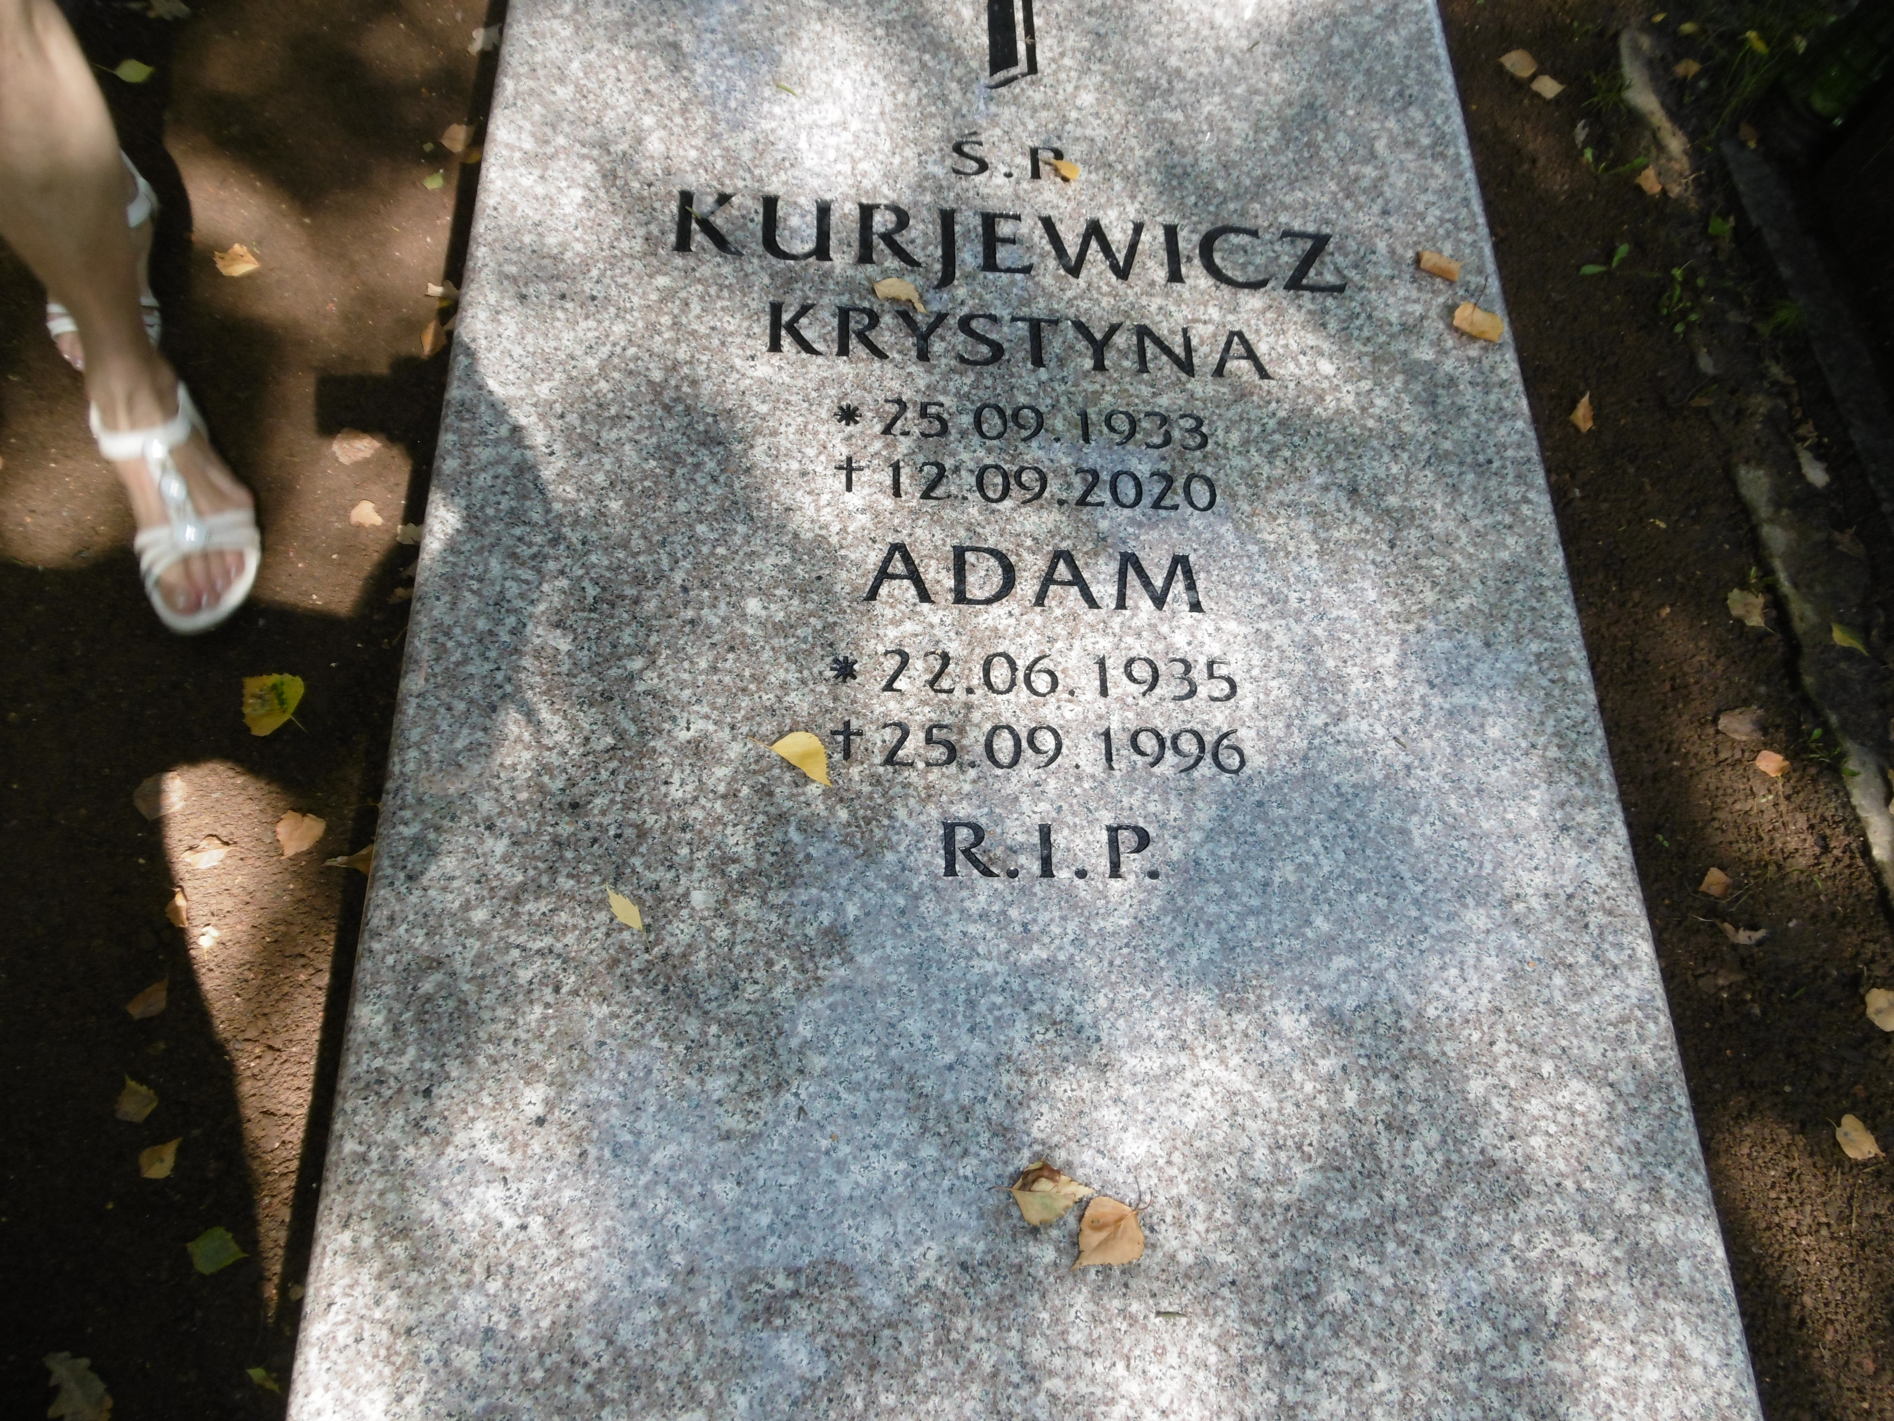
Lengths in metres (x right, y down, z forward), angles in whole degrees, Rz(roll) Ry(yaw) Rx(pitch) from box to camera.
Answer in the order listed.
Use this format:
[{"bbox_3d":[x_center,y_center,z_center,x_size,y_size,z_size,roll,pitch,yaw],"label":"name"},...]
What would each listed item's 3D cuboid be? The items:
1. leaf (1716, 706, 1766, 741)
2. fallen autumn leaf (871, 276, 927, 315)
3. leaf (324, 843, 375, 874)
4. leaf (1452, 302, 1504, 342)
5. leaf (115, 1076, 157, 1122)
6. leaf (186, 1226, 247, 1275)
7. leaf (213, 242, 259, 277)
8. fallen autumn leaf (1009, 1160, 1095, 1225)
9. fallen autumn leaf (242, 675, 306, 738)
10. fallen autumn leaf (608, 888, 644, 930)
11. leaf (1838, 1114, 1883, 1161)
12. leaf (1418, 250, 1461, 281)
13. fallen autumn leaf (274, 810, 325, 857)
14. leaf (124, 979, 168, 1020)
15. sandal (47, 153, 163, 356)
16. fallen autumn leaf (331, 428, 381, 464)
[{"bbox_3d":[0.772,0.014,1.270,0.052,0.012,0.030,-3,65,-8],"label":"leaf"},{"bbox_3d":[-0.036,-0.340,1.071,0.048,0.013,0.026,16,66,0],"label":"fallen autumn leaf"},{"bbox_3d":[-0.511,0.128,1.143,0.055,0.015,0.029,8,67,-4],"label":"leaf"},{"bbox_3d":[0.442,-0.323,1.091,0.042,0.016,0.031,23,66,3],"label":"leaf"},{"bbox_3d":[-0.604,0.288,0.975,0.028,0.010,0.036,-29,71,-19],"label":"leaf"},{"bbox_3d":[-0.566,0.417,1.018,0.037,0.008,0.034,-27,73,-17],"label":"leaf"},{"bbox_3d":[-0.741,-0.468,1.367,0.035,0.012,0.041,-34,75,-19],"label":"leaf"},{"bbox_3d":[0.064,0.289,0.787,0.051,0.014,0.038,4,67,-5],"label":"fallen autumn leaf"},{"bbox_3d":[-0.575,-0.005,1.118,0.051,0.010,0.056,-3,65,-8],"label":"fallen autumn leaf"},{"bbox_3d":[-0.211,0.130,0.856,0.036,0.008,0.015,30,67,6],"label":"fallen autumn leaf"},{"bbox_3d":[0.768,0.363,1.105,0.042,0.011,0.032,44,67,14],"label":"leaf"},{"bbox_3d":[0.416,-0.377,1.110,0.038,0.016,0.022,23,66,3],"label":"leaf"},{"bbox_3d":[-0.564,0.104,1.150,0.039,0.009,0.042,-19,71,-14],"label":"fallen autumn leaf"},{"bbox_3d":[-0.606,0.224,1.006,0.025,0.010,0.032,39,66,12],"label":"leaf"},{"bbox_3d":[-0.795,-0.410,1.240,0.098,0.090,0.255,-7,66,-10],"label":"sandal"},{"bbox_3d":[-0.558,-0.247,1.236,0.039,0.010,0.035,32,65,8],"label":"fallen autumn leaf"}]

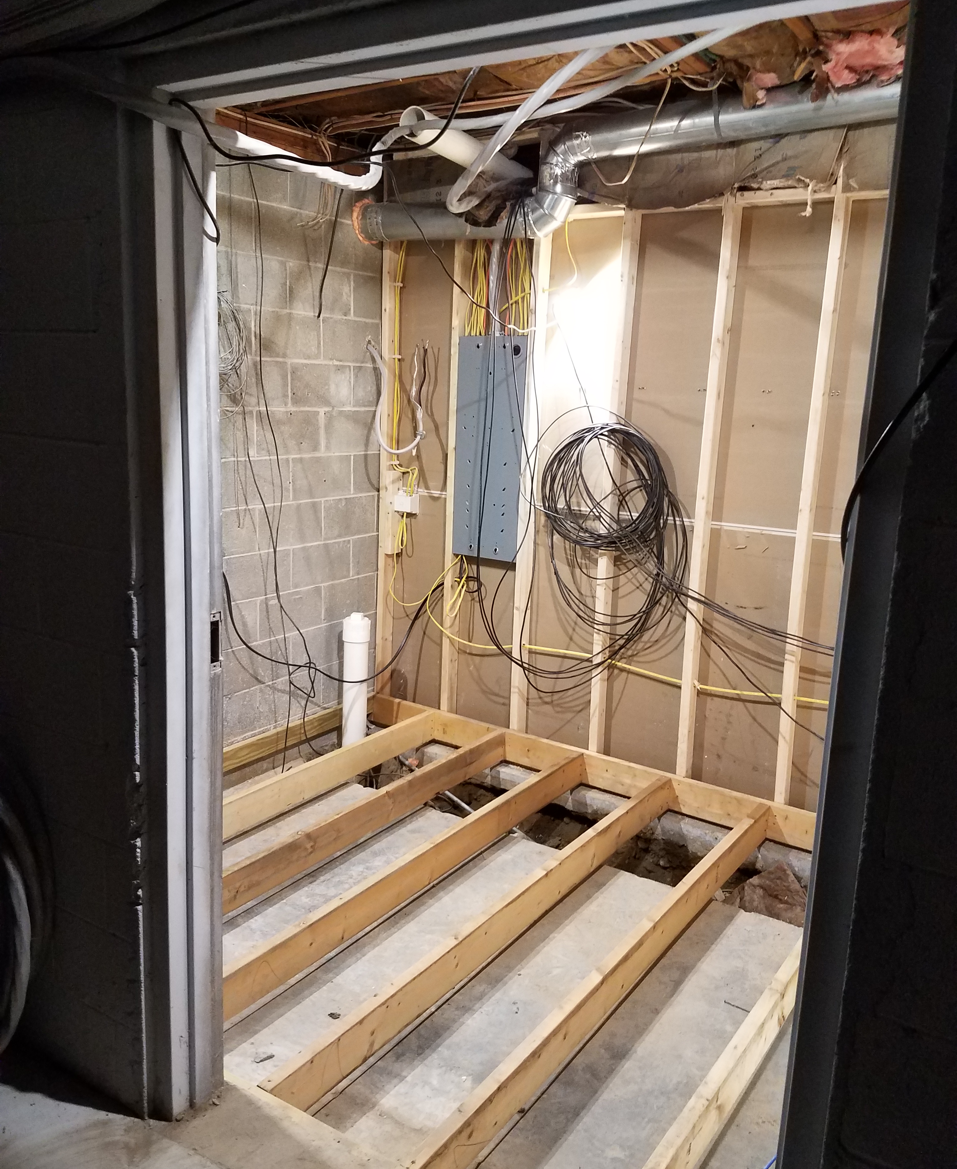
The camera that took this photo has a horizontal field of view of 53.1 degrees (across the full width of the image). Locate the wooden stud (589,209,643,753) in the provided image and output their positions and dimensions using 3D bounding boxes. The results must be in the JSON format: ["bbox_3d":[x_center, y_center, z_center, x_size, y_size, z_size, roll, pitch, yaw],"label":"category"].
[{"bbox_3d":[0.564,-0.349,3.998,0.039,2.285,0.086,10,15,33],"label":"wooden stud"}]

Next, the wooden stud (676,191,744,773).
[{"bbox_3d":[0.899,-0.309,3.762,0.040,2.280,0.085,10,14,33],"label":"wooden stud"}]

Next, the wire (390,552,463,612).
[{"bbox_3d":[-0.255,-0.012,4.543,0.430,0.295,0.090,10,14,33],"label":"wire"}]

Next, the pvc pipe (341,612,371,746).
[{"bbox_3d":[-0.588,0.456,4.550,0.128,0.655,0.128,2,12,0],"label":"pvc pipe"}]

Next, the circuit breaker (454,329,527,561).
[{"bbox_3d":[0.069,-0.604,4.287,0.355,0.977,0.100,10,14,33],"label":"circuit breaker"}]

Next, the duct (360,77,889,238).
[{"bbox_3d":[0.427,-1.563,3.613,2.376,0.446,0.287,10,14,36],"label":"duct"}]

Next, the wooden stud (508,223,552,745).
[{"bbox_3d":[0.228,-0.403,4.222,0.039,2.270,0.086,10,15,33],"label":"wooden stud"}]

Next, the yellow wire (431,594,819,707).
[{"bbox_3d":[0.533,0.264,4.075,1.880,0.205,0.100,10,14,33],"label":"yellow wire"}]

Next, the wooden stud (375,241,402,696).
[{"bbox_3d":[-0.440,-0.523,4.666,0.039,2.270,0.086,10,15,33],"label":"wooden stud"}]

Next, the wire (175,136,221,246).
[{"bbox_3d":[-0.492,-0.708,1.708,0.050,0.175,0.090,10,14,33],"label":"wire"}]

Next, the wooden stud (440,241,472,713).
[{"bbox_3d":[-0.099,-0.462,4.439,0.039,2.270,0.086,10,15,33],"label":"wooden stud"}]

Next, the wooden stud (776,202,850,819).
[{"bbox_3d":[1.227,-0.246,3.554,0.039,2.320,0.086,10,15,33],"label":"wooden stud"}]

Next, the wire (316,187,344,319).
[{"bbox_3d":[-0.625,-1.393,4.057,0.160,0.510,0.045,10,14,33],"label":"wire"}]

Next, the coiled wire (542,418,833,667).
[{"bbox_3d":[0.773,-0.122,3.718,1.250,0.995,0.200,10,15,33],"label":"coiled wire"}]

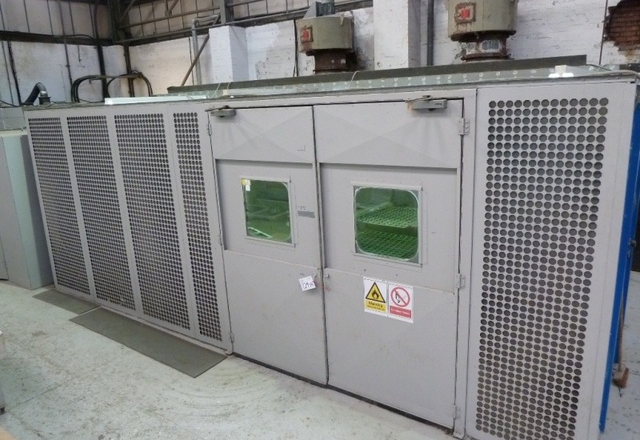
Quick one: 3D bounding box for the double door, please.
[{"bbox_3d":[0.009,0.221,2.834,1.706,1.789,0.060,7,17,34],"label":"double door"}]

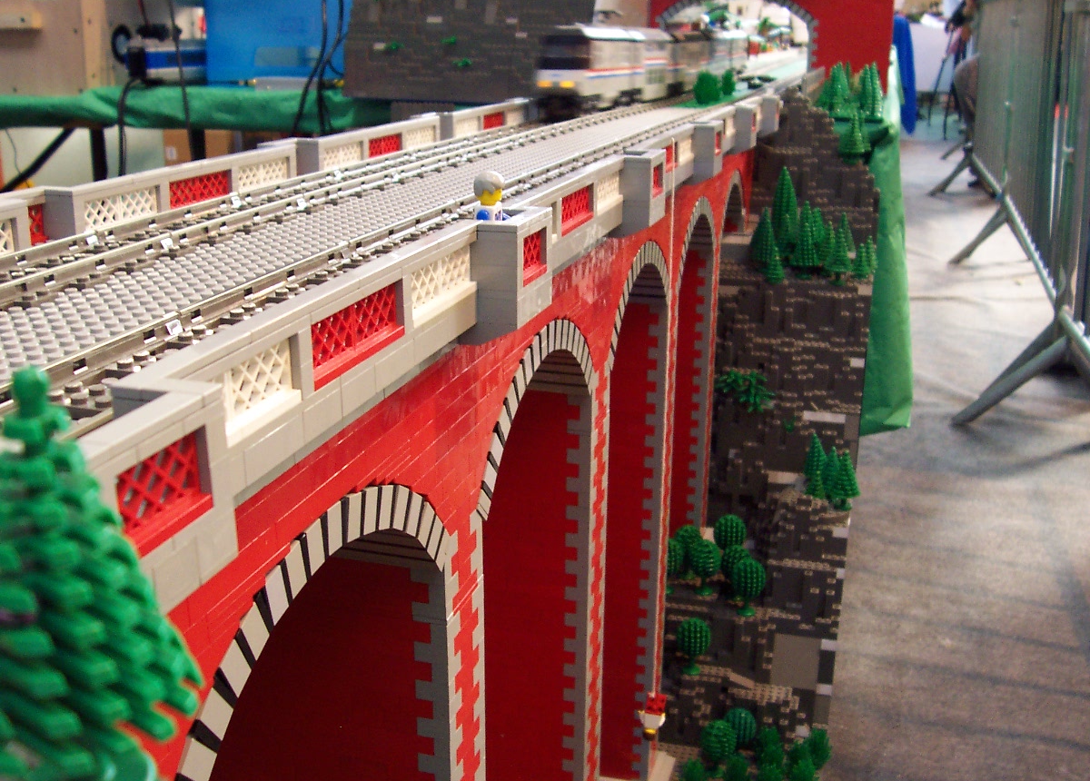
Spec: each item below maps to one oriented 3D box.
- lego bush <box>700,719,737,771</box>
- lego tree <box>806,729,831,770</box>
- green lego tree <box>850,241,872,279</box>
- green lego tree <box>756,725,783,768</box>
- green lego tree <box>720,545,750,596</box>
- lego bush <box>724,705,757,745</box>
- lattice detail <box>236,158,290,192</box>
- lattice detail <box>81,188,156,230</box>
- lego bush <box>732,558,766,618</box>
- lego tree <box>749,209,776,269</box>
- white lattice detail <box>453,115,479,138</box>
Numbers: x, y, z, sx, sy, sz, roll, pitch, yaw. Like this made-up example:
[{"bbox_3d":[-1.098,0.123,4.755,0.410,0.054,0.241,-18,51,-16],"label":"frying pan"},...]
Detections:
[{"bbox_3d":[0.157,0.324,1.060,0.033,0.052,0.033,5,18,15],"label":"lego bush"},{"bbox_3d":[0.267,0.351,1.140,0.025,0.041,0.025,5,18,15],"label":"lego tree"},{"bbox_3d":[0.350,-0.144,1.290,0.024,0.041,0.024,5,18,15],"label":"green lego tree"},{"bbox_3d":[0.205,0.327,1.065,0.026,0.040,0.026,5,18,15],"label":"green lego tree"},{"bbox_3d":[0.189,0.179,1.145,0.033,0.052,0.033,5,18,15],"label":"green lego tree"},{"bbox_3d":[0.197,0.347,1.173,0.034,0.057,0.034,0,17,0],"label":"lego bush"},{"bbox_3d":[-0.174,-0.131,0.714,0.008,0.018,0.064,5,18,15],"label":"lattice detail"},{"bbox_3d":[-0.209,-0.087,0.571,0.009,0.019,0.064,5,18,15],"label":"lattice detail"},{"bbox_3d":[0.202,0.193,1.153,0.034,0.057,0.034,0,17,0],"label":"lego bush"},{"bbox_3d":[0.253,-0.175,1.350,0.033,0.065,0.033,5,18,15],"label":"lego tree"},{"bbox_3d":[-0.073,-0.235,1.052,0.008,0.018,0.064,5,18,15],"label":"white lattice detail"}]

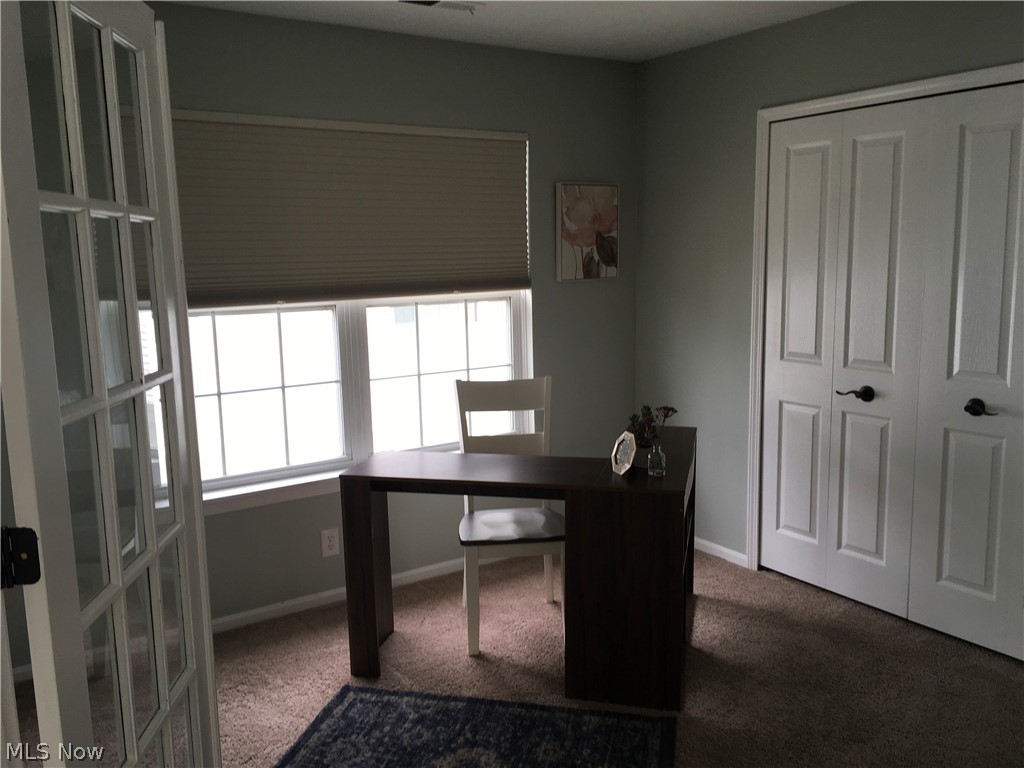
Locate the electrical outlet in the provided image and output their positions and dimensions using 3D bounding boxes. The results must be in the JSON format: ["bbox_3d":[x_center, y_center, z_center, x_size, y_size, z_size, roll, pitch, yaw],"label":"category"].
[{"bbox_3d":[-0.786,0.692,3.728,0.074,0.119,0.010,-7,11,-33],"label":"electrical outlet"}]

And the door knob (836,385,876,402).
[{"bbox_3d":[1.390,0.041,3.477,0.060,0.065,0.135,-7,11,-33],"label":"door knob"}]

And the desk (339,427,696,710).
[{"bbox_3d":[0.102,0.627,3.408,1.183,0.746,1.005,1,9,14],"label":"desk"}]

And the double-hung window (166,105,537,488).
[{"bbox_3d":[-0.675,-0.366,3.691,1.795,1.470,0.110,-7,11,-33],"label":"double-hung window"}]

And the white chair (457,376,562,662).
[{"bbox_3d":[0.007,0.502,3.443,0.455,0.985,0.525,-2,9,-7],"label":"white chair"}]

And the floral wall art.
[{"bbox_3d":[0.382,-0.754,4.279,0.365,0.472,0.035,-7,11,-33],"label":"floral wall art"}]

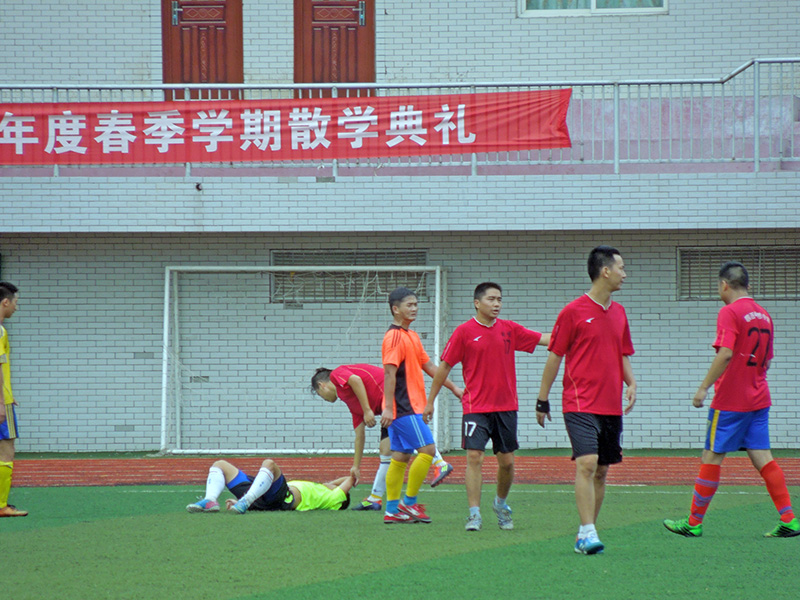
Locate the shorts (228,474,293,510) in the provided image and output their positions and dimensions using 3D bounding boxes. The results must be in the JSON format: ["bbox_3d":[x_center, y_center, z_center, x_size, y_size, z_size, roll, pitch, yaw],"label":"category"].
[{"bbox_3d":[-1.024,1.416,59.800,0.460,0.280,0.380,0,0,-7],"label":"shorts"}]

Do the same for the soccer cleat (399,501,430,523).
[{"bbox_3d":[0.101,1.472,56.300,0.275,0.110,0.100,21,8,21],"label":"soccer cleat"}]

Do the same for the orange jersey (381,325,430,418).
[{"bbox_3d":[0.038,0.499,56.500,0.280,0.660,0.430,0,0,24],"label":"orange jersey"}]

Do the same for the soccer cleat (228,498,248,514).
[{"bbox_3d":[-1.190,1.522,59.600,0.100,0.110,0.275,26,10,31],"label":"soccer cleat"}]

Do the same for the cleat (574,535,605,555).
[{"bbox_3d":[1.082,1.397,46.200,0.105,0.115,0.285,0,0,-24],"label":"cleat"}]

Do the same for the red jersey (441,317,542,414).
[{"bbox_3d":[0.619,0.443,54.700,0.680,0.665,0.300,0,0,-7],"label":"red jersey"}]

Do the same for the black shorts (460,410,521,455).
[{"bbox_3d":[0.605,0.869,54.700,0.390,0.370,0.290,0,0,-7],"label":"black shorts"}]

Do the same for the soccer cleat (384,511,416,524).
[{"bbox_3d":[0.011,1.522,56.600,0.275,0.100,0.100,0,0,23],"label":"soccer cleat"}]

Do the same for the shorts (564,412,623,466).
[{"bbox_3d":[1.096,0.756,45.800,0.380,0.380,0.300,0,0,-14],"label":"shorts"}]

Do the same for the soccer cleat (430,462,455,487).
[{"bbox_3d":[0.322,1.320,61.200,0.270,0.110,0.100,-45,0,-9],"label":"soccer cleat"}]

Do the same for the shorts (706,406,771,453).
[{"bbox_3d":[2.065,0.768,49.500,0.390,0.370,0.330,0,0,-37],"label":"shorts"}]

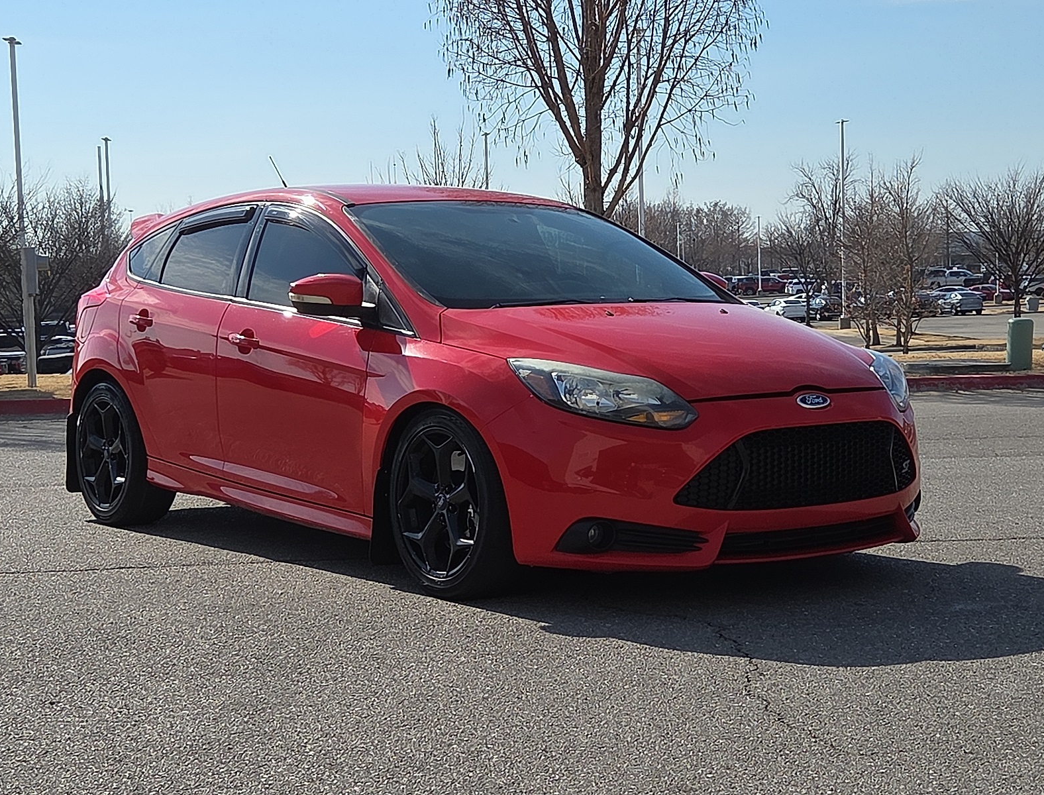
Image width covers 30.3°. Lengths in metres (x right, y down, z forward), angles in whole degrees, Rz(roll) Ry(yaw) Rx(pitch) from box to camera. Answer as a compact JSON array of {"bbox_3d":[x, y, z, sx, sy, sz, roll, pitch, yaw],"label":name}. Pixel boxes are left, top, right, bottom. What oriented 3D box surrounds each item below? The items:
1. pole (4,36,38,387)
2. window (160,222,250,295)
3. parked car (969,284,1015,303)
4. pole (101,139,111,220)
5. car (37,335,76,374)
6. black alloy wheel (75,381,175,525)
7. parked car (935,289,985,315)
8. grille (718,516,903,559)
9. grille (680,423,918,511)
[{"bbox_3d":[-13.802,-5.150,53.651,0.650,9.700,0.600,-1,4,0],"label":"pole"},{"bbox_3d":[-1.276,-0.561,7.830,0.045,0.325,0.690,25,-12,-34],"label":"window"},{"bbox_3d":[40.709,-9.144,168.000,4.700,1.450,1.830,-1,4,5],"label":"parked car"},{"bbox_3d":[-22.319,-9.148,104.356,0.650,9.900,0.600,-1,4,0],"label":"pole"},{"bbox_3d":[-15.976,-1.395,67.000,1.830,1.450,4.700,-1,4,-7],"label":"car"},{"bbox_3d":[-1.740,0.239,8.512,0.235,0.645,0.645,-2,4,-36],"label":"black alloy wheel"},{"bbox_3d":[27.730,-5.996,122.000,1.830,1.500,4.600,-2,4,-9],"label":"parked car"},{"bbox_3d":[0.936,0.447,6.090,0.770,0.095,0.110,-3,4,-36],"label":"grille"},{"bbox_3d":[0.905,0.212,6.187,1.040,0.260,0.170,-2,4,-36],"label":"grille"}]

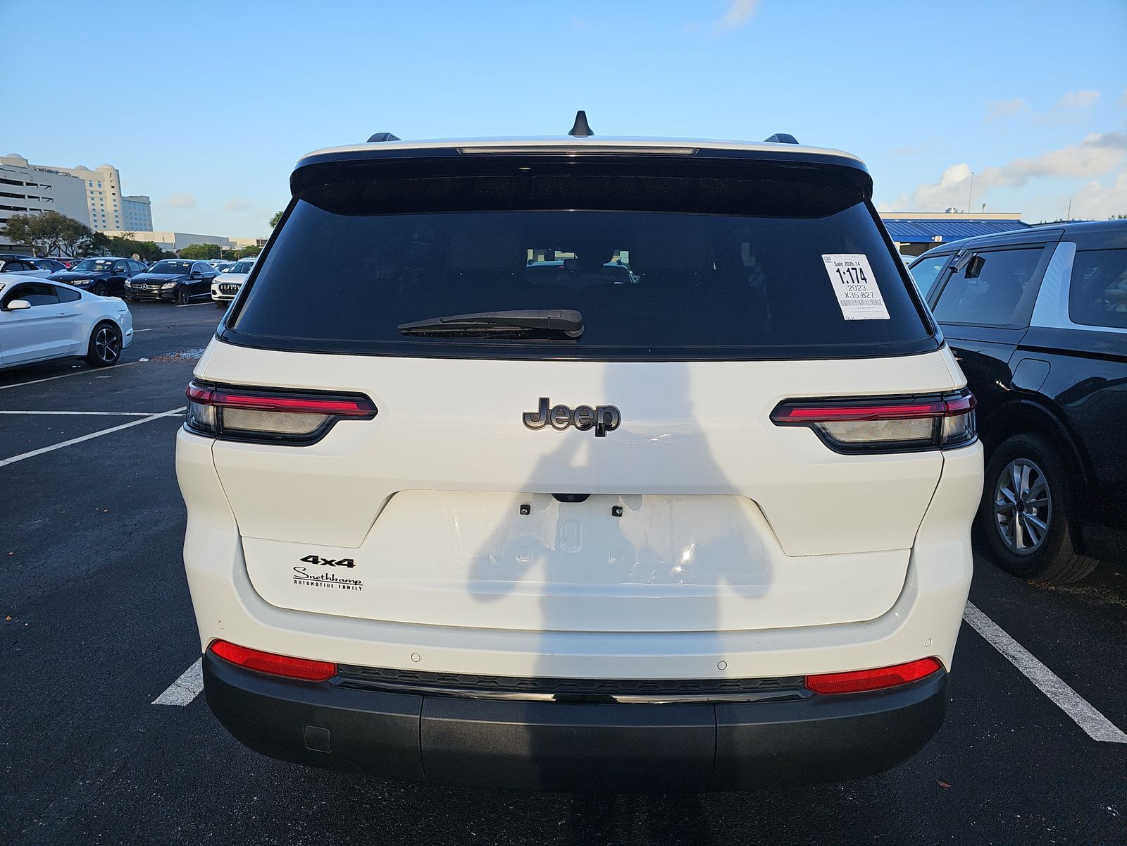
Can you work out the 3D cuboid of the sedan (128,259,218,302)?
[{"bbox_3d":[-13.412,-4.916,26.069,1.830,1.440,4.690,1,12,1],"label":"sedan"}]

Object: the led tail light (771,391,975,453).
[{"bbox_3d":[0.636,-0.018,1.515,0.505,0.119,0.182,-1,12,-8],"label":"led tail light"}]

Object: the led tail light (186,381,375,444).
[{"bbox_3d":[-0.595,-0.036,1.557,0.505,0.119,0.182,3,12,12],"label":"led tail light"}]

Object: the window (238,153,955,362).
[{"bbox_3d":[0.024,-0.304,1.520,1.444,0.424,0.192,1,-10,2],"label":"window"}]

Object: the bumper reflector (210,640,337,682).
[{"bbox_3d":[-0.606,0.465,1.501,0.313,0.052,0.081,4,13,17],"label":"bumper reflector"}]

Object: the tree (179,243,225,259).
[{"bbox_3d":[-55.521,-25.607,115.434,6.700,4.180,6.300,-5,13,-25],"label":"tree"}]

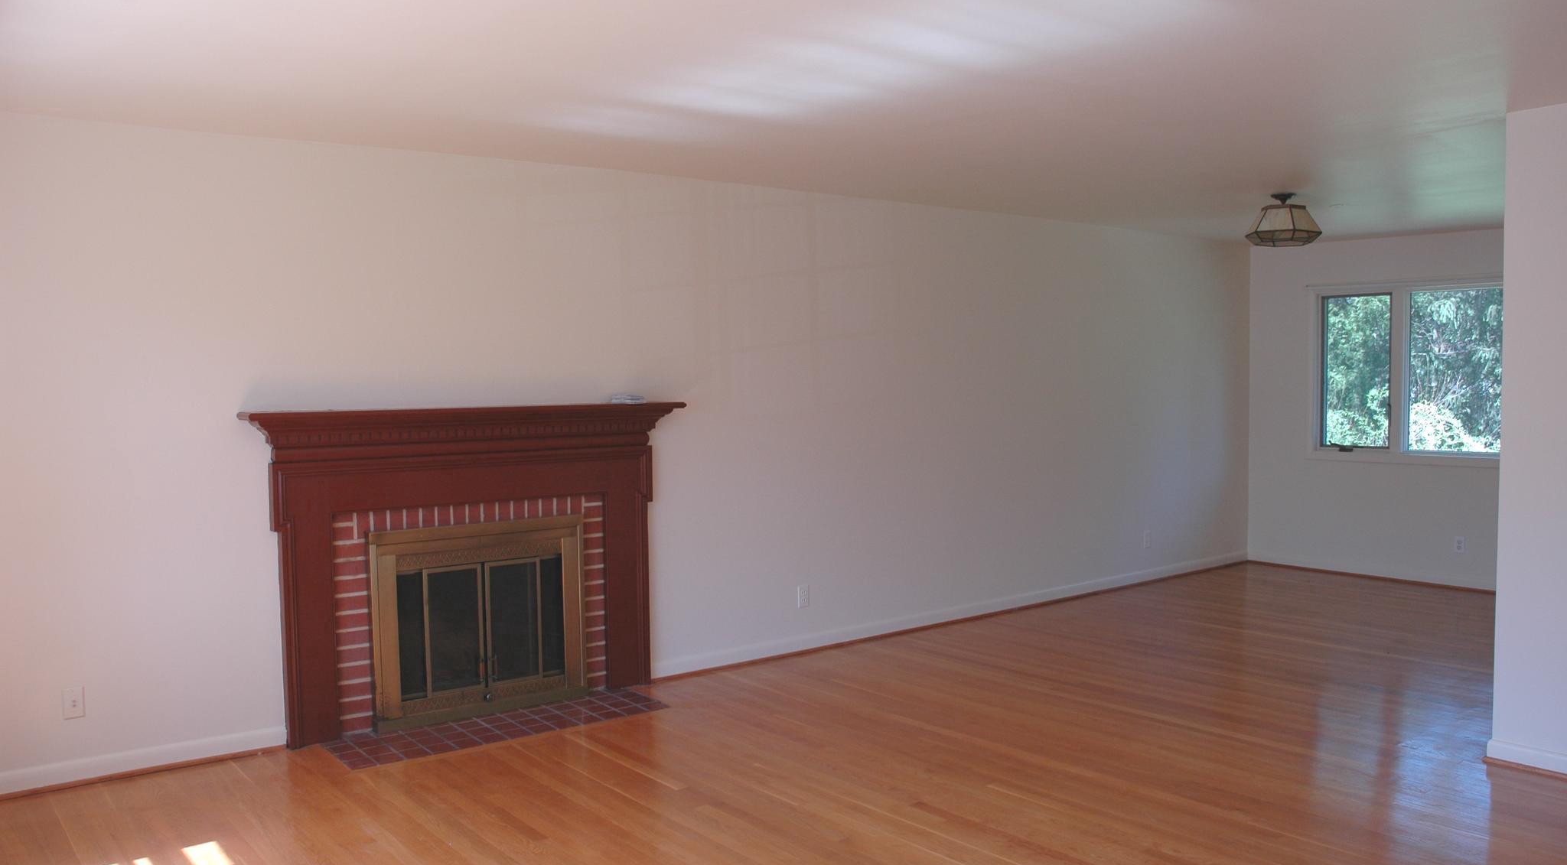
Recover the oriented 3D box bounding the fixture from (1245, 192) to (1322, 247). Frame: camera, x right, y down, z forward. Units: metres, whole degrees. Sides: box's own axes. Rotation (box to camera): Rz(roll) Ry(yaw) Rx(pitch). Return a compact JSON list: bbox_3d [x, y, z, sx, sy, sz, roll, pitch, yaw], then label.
[{"bbox_3d":[2.660,-1.133,6.246,0.407,0.272,0.395,0,3,23],"label":"fixture"}]

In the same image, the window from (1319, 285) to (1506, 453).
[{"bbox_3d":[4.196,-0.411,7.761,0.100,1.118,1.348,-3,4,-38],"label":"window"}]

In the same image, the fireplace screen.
[{"bbox_3d":[-1.315,0.807,5.120,0.948,0.815,0.077,-3,3,-36],"label":"fireplace screen"}]

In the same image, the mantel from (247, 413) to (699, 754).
[{"bbox_3d":[-1.272,0.559,5.035,1.888,1.332,0.222,-3,3,-36],"label":"mantel"}]

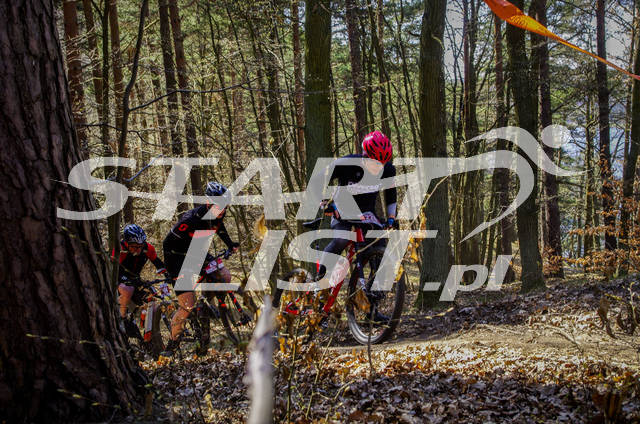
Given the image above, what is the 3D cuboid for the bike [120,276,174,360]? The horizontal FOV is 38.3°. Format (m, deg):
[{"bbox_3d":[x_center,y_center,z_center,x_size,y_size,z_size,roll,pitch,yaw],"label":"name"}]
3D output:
[{"bbox_3d":[-1.900,1.160,9.420,0.700,1.060,1.800,-2,-4,-34],"label":"bike"}]

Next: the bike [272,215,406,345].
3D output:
[{"bbox_3d":[0.109,0.562,7.289,0.700,1.060,1.840,10,-16,-30],"label":"bike"}]

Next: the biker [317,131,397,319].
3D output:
[{"bbox_3d":[0.277,0.098,7.200,0.620,1.480,0.750,-6,6,-33],"label":"biker"}]

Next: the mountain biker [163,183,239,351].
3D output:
[{"bbox_3d":[-1.105,0.527,8.600,0.620,1.580,0.820,-6,6,-33],"label":"mountain biker"}]

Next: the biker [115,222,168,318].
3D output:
[{"bbox_3d":[-1.970,0.730,9.500,0.660,1.240,0.880,-2,1,-34],"label":"biker"}]

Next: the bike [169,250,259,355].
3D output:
[{"bbox_3d":[-1.030,0.931,8.718,0.700,1.060,1.840,-20,1,-32],"label":"bike"}]

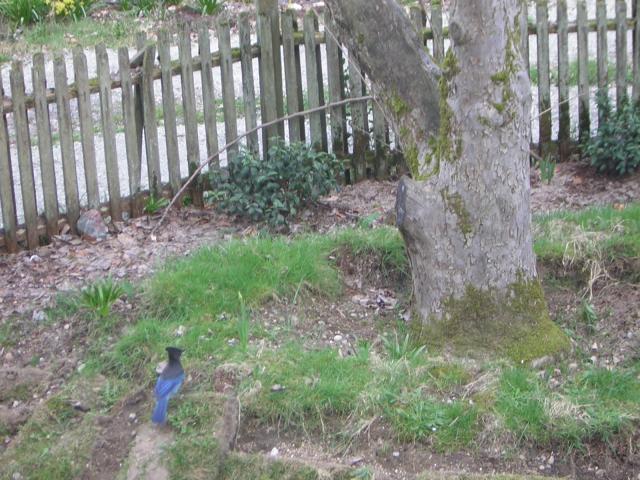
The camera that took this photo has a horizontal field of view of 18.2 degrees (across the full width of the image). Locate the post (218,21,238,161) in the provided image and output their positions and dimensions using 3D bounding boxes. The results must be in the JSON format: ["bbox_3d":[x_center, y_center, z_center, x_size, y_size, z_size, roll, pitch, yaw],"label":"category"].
[{"bbox_3d":[-0.481,-0.739,10.720,0.062,0.942,0.030,-17,22,-37],"label":"post"}]

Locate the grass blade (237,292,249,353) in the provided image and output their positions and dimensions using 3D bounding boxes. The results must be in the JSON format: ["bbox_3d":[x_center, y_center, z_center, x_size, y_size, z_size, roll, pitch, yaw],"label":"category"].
[{"bbox_3d":[-0.287,0.306,7.400,0.040,0.220,0.035,-3,13,0],"label":"grass blade"}]

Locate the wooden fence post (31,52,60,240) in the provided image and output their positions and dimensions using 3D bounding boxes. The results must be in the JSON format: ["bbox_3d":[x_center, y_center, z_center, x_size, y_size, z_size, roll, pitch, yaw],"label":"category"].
[{"bbox_3d":[-1.377,-0.470,10.015,0.062,0.950,0.030,-17,22,-37],"label":"wooden fence post"}]

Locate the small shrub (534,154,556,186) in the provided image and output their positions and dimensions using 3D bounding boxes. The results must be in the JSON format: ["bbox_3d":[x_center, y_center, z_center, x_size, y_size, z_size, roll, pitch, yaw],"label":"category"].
[{"bbox_3d":[1.161,-0.364,10.300,0.110,0.140,0.110,-3,13,0],"label":"small shrub"}]

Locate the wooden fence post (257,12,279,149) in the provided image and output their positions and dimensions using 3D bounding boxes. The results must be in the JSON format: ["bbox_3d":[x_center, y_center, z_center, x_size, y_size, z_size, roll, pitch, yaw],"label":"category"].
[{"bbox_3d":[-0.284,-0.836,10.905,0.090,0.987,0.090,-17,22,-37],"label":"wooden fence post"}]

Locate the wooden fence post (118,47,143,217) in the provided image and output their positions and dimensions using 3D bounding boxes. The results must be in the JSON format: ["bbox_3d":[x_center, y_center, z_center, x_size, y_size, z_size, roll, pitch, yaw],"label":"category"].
[{"bbox_3d":[-0.986,-0.558,10.331,0.062,0.909,0.030,-17,22,-37],"label":"wooden fence post"}]

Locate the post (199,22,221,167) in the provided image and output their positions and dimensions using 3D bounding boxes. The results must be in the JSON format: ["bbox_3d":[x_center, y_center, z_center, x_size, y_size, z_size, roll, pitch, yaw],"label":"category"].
[{"bbox_3d":[-0.545,-0.627,9.895,0.065,0.905,0.030,-6,14,-15],"label":"post"}]

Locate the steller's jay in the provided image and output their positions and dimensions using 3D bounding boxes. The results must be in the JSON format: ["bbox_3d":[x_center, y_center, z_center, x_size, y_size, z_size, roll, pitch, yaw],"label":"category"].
[{"bbox_3d":[-0.514,0.488,6.750,0.095,0.200,0.210,2,14,17],"label":"steller's jay"}]

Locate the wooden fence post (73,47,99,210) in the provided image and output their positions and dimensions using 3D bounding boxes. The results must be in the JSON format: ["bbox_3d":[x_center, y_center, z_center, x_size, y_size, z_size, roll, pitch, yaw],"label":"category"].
[{"bbox_3d":[-1.191,-0.525,10.161,0.062,0.951,0.030,-17,22,-37],"label":"wooden fence post"}]

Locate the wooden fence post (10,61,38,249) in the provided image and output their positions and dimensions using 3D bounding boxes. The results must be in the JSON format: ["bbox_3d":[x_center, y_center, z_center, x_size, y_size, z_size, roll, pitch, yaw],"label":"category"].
[{"bbox_3d":[-1.406,-0.399,9.495,0.067,0.906,0.030,-6,14,-15],"label":"wooden fence post"}]

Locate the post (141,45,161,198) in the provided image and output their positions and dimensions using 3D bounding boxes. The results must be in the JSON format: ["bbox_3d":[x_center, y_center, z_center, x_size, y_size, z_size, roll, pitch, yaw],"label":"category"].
[{"bbox_3d":[-0.877,-0.590,10.416,0.062,0.871,0.030,-17,22,-37],"label":"post"}]

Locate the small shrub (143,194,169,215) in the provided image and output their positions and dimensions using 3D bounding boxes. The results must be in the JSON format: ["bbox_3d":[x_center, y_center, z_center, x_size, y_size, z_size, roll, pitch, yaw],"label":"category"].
[{"bbox_3d":[-0.858,-0.185,10.415,0.120,0.090,0.100,-17,22,-37],"label":"small shrub"}]

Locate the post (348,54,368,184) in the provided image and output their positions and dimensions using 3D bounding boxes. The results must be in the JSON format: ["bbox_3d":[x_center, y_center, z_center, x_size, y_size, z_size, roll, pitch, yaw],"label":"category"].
[{"bbox_3d":[0.199,-0.734,10.198,0.070,0.879,0.030,2,14,17],"label":"post"}]

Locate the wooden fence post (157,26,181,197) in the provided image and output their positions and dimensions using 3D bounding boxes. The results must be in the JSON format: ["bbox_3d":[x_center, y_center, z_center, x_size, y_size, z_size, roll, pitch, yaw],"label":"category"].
[{"bbox_3d":[-0.743,-0.600,9.849,0.065,0.871,0.030,-6,14,-15],"label":"wooden fence post"}]

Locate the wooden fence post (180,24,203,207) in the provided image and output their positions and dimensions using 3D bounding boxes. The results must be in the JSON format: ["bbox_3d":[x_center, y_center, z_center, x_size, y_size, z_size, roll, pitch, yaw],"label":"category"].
[{"bbox_3d":[-0.632,-0.614,9.843,0.065,0.920,0.030,-6,14,-15],"label":"wooden fence post"}]

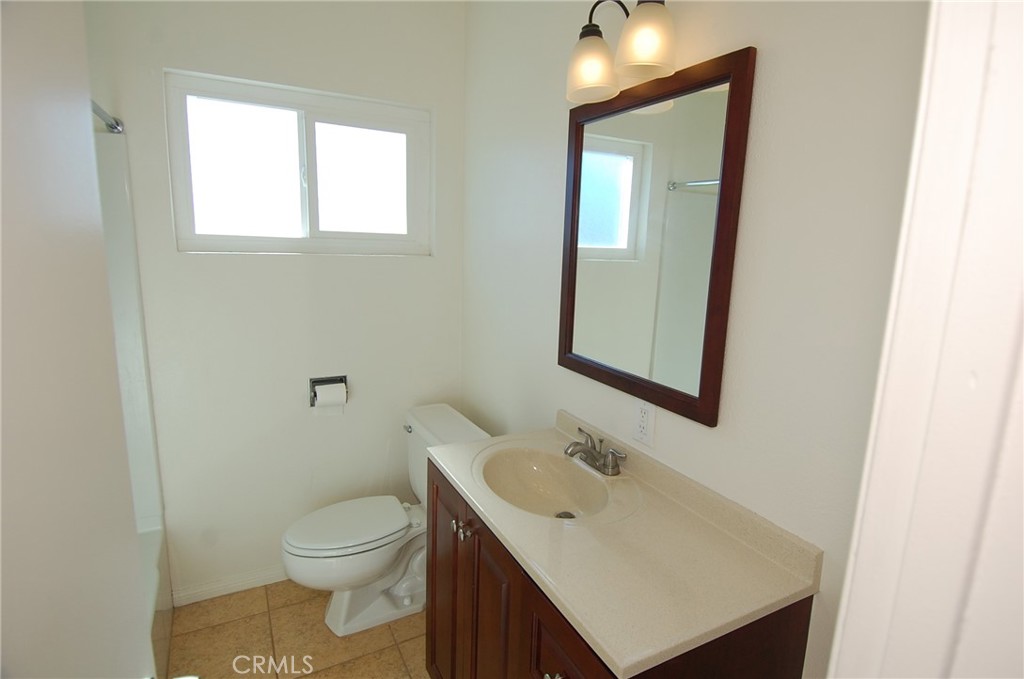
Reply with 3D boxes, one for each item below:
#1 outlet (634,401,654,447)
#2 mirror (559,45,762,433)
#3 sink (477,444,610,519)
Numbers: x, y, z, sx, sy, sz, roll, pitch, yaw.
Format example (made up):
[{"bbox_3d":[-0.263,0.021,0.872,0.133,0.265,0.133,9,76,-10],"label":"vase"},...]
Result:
[{"bbox_3d":[0.339,0.211,1.312,0.007,0.114,0.074,-3,11,-27],"label":"outlet"},{"bbox_3d":[0.308,-0.245,1.300,0.025,0.763,0.608,-3,11,-27],"label":"mirror"},{"bbox_3d":[0.075,0.417,1.302,0.296,0.135,0.410,-3,11,-27],"label":"sink"}]

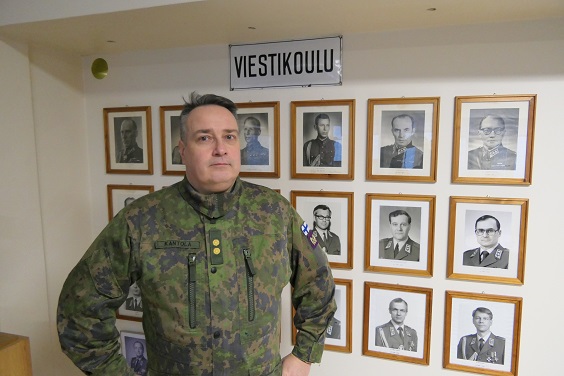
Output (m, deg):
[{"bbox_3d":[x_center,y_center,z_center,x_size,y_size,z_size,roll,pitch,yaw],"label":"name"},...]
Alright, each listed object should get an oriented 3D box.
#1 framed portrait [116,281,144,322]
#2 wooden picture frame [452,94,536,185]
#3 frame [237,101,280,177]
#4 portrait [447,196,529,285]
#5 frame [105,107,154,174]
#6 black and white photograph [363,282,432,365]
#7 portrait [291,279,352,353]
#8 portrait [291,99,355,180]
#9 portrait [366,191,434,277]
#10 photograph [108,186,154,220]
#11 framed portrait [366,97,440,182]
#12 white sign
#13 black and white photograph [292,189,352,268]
[{"bbox_3d":[-0.759,0.537,2.048,0.276,0.335,0.020,2,7,16],"label":"framed portrait"},{"bbox_3d":[0.805,-0.182,1.497,0.275,0.334,0.025,2,6,16],"label":"wooden picture frame"},{"bbox_3d":[-0.140,-0.217,1.779,0.276,0.335,0.020,2,7,16],"label":"frame"},{"bbox_3d":[0.803,0.204,1.540,0.275,0.334,0.025,2,6,16],"label":"portrait"},{"bbox_3d":[-0.767,-0.236,1.963,0.276,0.335,0.020,2,7,16],"label":"frame"},{"bbox_3d":[0.489,0.575,1.673,0.275,0.332,0.025,2,6,16],"label":"black and white photograph"},{"bbox_3d":[0.178,0.561,1.764,0.275,0.334,0.025,2,6,16],"label":"portrait"},{"bbox_3d":[0.173,-0.204,1.684,0.275,0.335,0.025,2,6,16],"label":"portrait"},{"bbox_3d":[0.489,0.194,1.639,0.276,0.335,0.020,2,7,16],"label":"portrait"},{"bbox_3d":[-0.763,0.152,2.005,0.276,0.335,0.020,1,7,16],"label":"photograph"},{"bbox_3d":[0.488,-0.194,1.595,0.276,0.335,0.020,2,7,16],"label":"framed portrait"},{"bbox_3d":[0.008,-0.533,1.696,0.502,0.199,0.015,2,6,16],"label":"white sign"},{"bbox_3d":[0.177,0.180,1.730,0.276,0.335,0.020,2,7,16],"label":"black and white photograph"}]

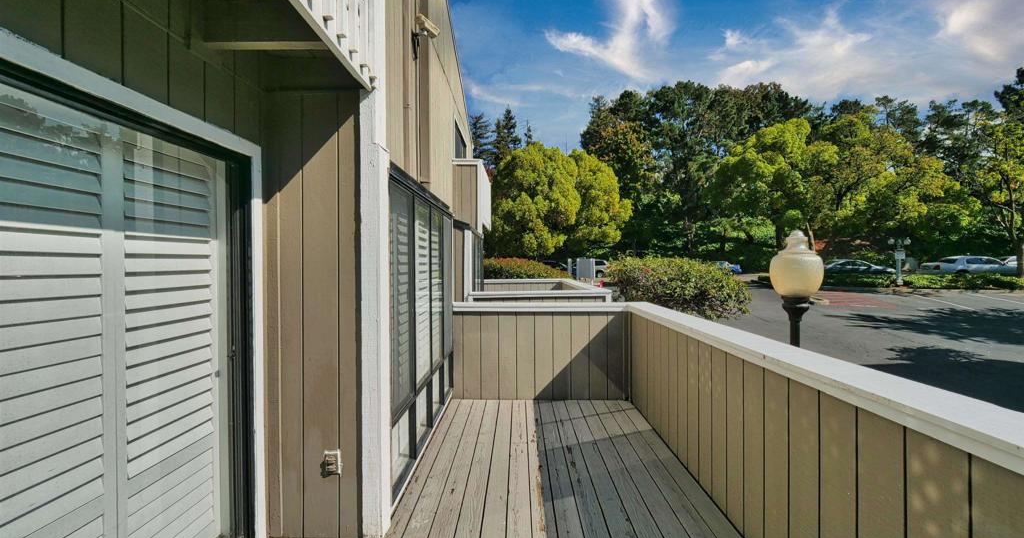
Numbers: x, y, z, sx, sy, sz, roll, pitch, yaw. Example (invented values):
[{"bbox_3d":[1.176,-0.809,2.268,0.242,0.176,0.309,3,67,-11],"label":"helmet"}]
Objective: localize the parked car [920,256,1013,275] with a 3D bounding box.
[{"bbox_3d":[27.200,-0.006,24.500,4.750,1.400,1.820,0,0,9],"label":"parked car"}]

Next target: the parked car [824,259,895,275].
[{"bbox_3d":[23.200,0.112,28.400,4.750,1.450,1.820,0,0,8],"label":"parked car"}]

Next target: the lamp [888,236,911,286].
[{"bbox_3d":[18.250,-0.264,19.500,1.000,2.250,0.350,0,0,0],"label":"lamp"}]

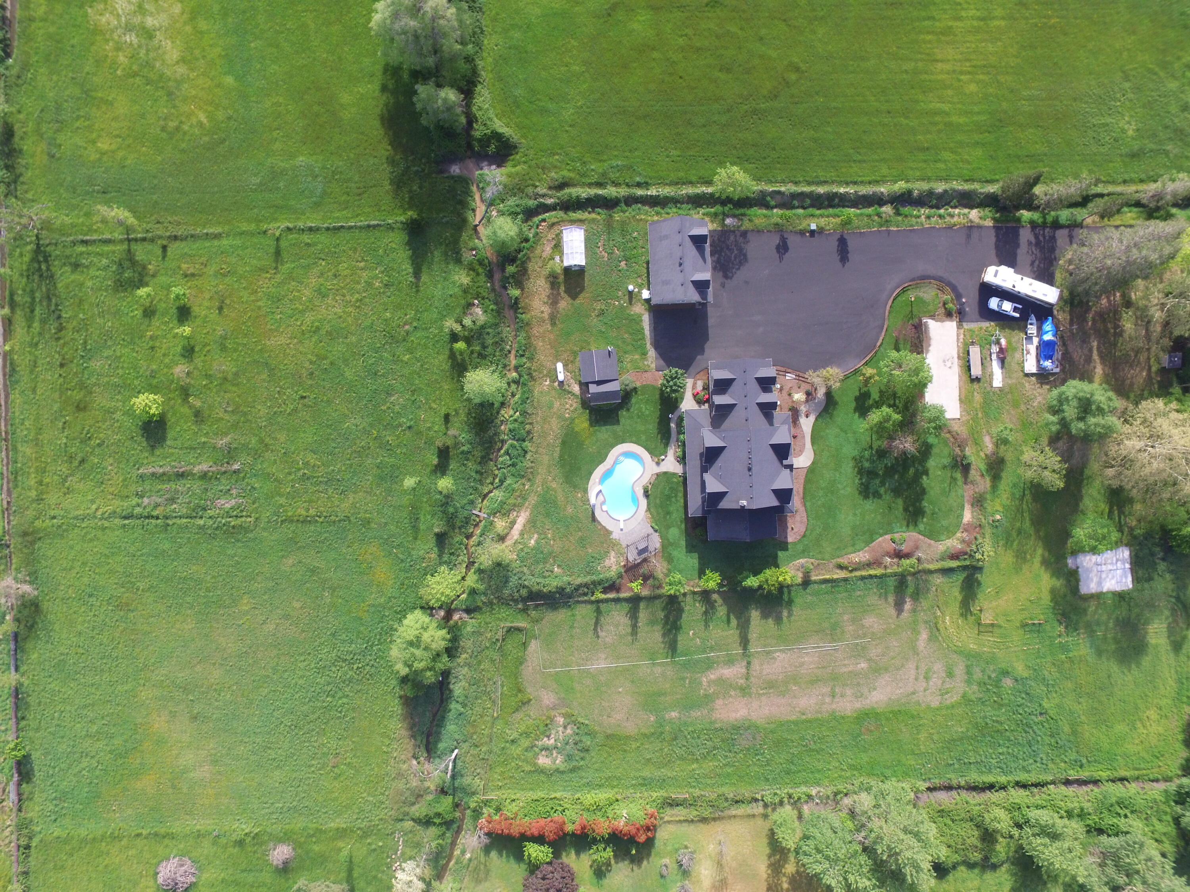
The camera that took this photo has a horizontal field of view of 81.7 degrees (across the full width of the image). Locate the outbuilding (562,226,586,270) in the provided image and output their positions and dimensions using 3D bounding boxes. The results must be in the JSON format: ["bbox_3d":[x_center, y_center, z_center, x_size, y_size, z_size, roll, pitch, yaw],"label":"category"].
[{"bbox_3d":[-3.520,-33.340,115.750,3.650,3.500,6.350,-2,90,0],"label":"outbuilding"}]

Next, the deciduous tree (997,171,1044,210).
[{"bbox_3d":[70.120,-42.040,112.850,4.800,9.300,4.800,0,90,0],"label":"deciduous tree"}]

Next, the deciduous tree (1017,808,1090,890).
[{"bbox_3d":[74.060,65.140,110.730,9.120,10.640,8.710,0,90,0],"label":"deciduous tree"}]

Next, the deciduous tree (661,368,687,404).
[{"bbox_3d":[13.222,-10.293,117.100,4.500,5.800,5.000,0,90,0],"label":"deciduous tree"}]

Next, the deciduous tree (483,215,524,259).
[{"bbox_3d":[-15.571,-35.489,116.900,6.600,6.200,6.800,0,90,0],"label":"deciduous tree"}]

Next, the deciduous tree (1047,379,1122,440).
[{"bbox_3d":[77.810,-5.720,109.920,8.920,11.950,9.120,0,90,0],"label":"deciduous tree"}]

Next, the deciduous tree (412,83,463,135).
[{"bbox_3d":[-25.492,-55.387,114.250,8.200,11.500,8.000,0,90,0],"label":"deciduous tree"}]

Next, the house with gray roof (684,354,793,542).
[{"bbox_3d":[23.500,0.910,110.230,17.430,11.550,29.380,-3,90,0],"label":"house with gray roof"}]

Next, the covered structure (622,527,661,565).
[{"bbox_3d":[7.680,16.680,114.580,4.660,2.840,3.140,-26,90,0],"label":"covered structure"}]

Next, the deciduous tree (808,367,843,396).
[{"bbox_3d":[38.190,-10.940,113.770,4.660,4.360,5.270,0,90,0],"label":"deciduous tree"}]

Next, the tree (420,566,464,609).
[{"bbox_3d":[-25.434,23.628,116.100,7.100,7.800,6.800,0,90,0],"label":"tree"}]

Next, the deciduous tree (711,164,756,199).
[{"bbox_3d":[22.490,-42.550,111.540,5.880,8.610,6.590,0,90,0],"label":"deciduous tree"}]

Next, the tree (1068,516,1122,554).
[{"bbox_3d":[82.580,14.910,114.250,6.900,6.500,6.100,0,90,0],"label":"tree"}]

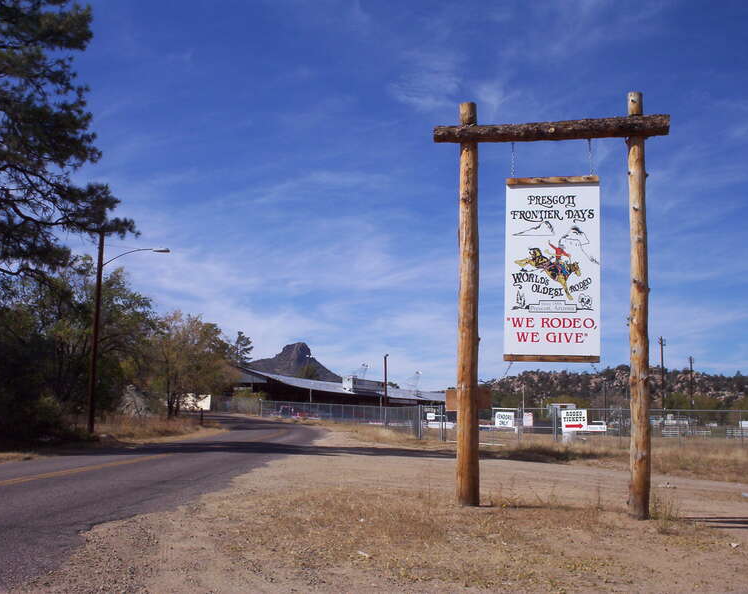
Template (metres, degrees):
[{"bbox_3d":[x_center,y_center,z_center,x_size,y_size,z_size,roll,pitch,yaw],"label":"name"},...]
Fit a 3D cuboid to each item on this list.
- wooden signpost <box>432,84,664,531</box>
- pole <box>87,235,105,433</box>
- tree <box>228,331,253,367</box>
[{"bbox_3d":[2.346,0.022,10.976,3.080,5.500,0.450,0,-7,12],"label":"wooden signpost"},{"bbox_3d":[-11.053,1.324,33.058,0.260,8.174,0.260,1,-7,0],"label":"pole"},{"bbox_3d":[-23.539,12.927,144.444,4.500,14.042,4.500,1,-7,0],"label":"tree"}]

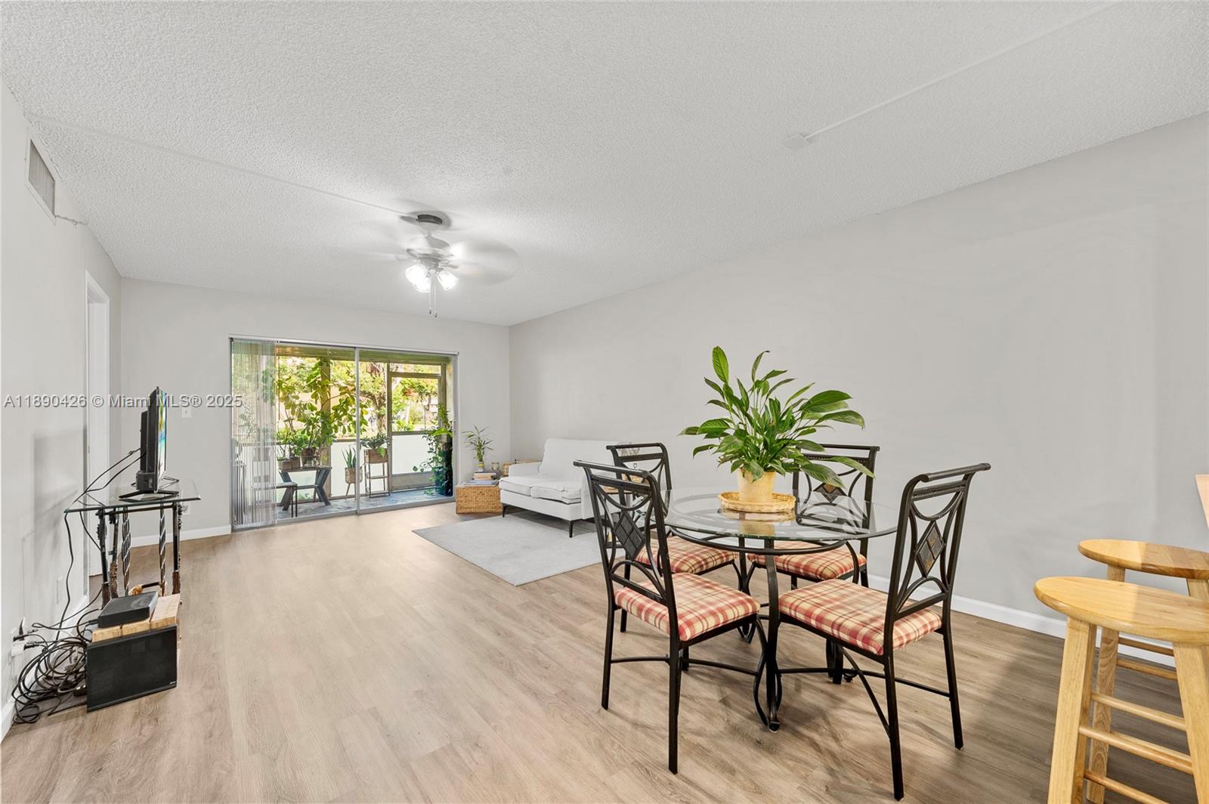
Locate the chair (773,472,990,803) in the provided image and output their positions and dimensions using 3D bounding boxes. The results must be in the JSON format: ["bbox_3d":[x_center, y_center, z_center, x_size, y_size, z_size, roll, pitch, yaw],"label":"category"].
[{"bbox_3d":[0.954,0.700,1.669,0.464,0.988,0.585,0,-2,-31],"label":"chair"}]

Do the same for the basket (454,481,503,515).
[{"bbox_3d":[-1.501,1.179,5.828,0.566,0.318,0.391,-1,-1,-2],"label":"basket"}]

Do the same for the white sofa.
[{"bbox_3d":[-0.491,0.870,5.184,0.752,0.871,1.386,0,-2,-41],"label":"white sofa"}]

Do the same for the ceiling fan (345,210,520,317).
[{"bbox_3d":[-1.131,-0.885,3.062,1.140,0.605,1.140,0,-2,-40],"label":"ceiling fan"}]

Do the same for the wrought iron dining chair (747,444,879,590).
[{"bbox_3d":[1.055,0.716,2.383,0.585,0.988,0.464,0,-2,-37],"label":"wrought iron dining chair"}]

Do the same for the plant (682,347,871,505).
[{"bbox_3d":[0.759,0.122,2.148,0.770,0.670,0.660,-1,-1,19],"label":"plant"}]

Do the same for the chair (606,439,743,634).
[{"bbox_3d":[0.347,0.736,2.513,0.462,0.995,0.581,0,-2,-36],"label":"chair"}]

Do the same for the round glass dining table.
[{"bbox_3d":[0.685,0.833,2.063,1.049,0.751,1.049,0,-2,-40],"label":"round glass dining table"}]

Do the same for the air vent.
[{"bbox_3d":[-2.623,-1.032,2.193,0.030,0.202,0.464,0,-2,-40],"label":"air vent"}]

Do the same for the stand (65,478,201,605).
[{"bbox_3d":[-3.183,0.970,3.262,0.569,0.685,1.327,0,-2,-41],"label":"stand"}]

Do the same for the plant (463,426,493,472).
[{"bbox_3d":[-1.558,0.581,5.783,0.360,0.550,0.330,-1,-1,-4],"label":"plant"}]

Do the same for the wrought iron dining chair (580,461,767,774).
[{"bbox_3d":[0.248,0.716,1.801,0.585,0.988,0.464,0,-2,-33],"label":"wrought iron dining chair"}]

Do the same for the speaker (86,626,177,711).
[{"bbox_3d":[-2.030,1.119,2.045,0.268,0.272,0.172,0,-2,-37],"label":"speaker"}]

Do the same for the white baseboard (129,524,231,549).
[{"bbox_3d":[-4.145,1.312,4.572,0.784,0.092,0.018,0,-2,-41],"label":"white baseboard"}]

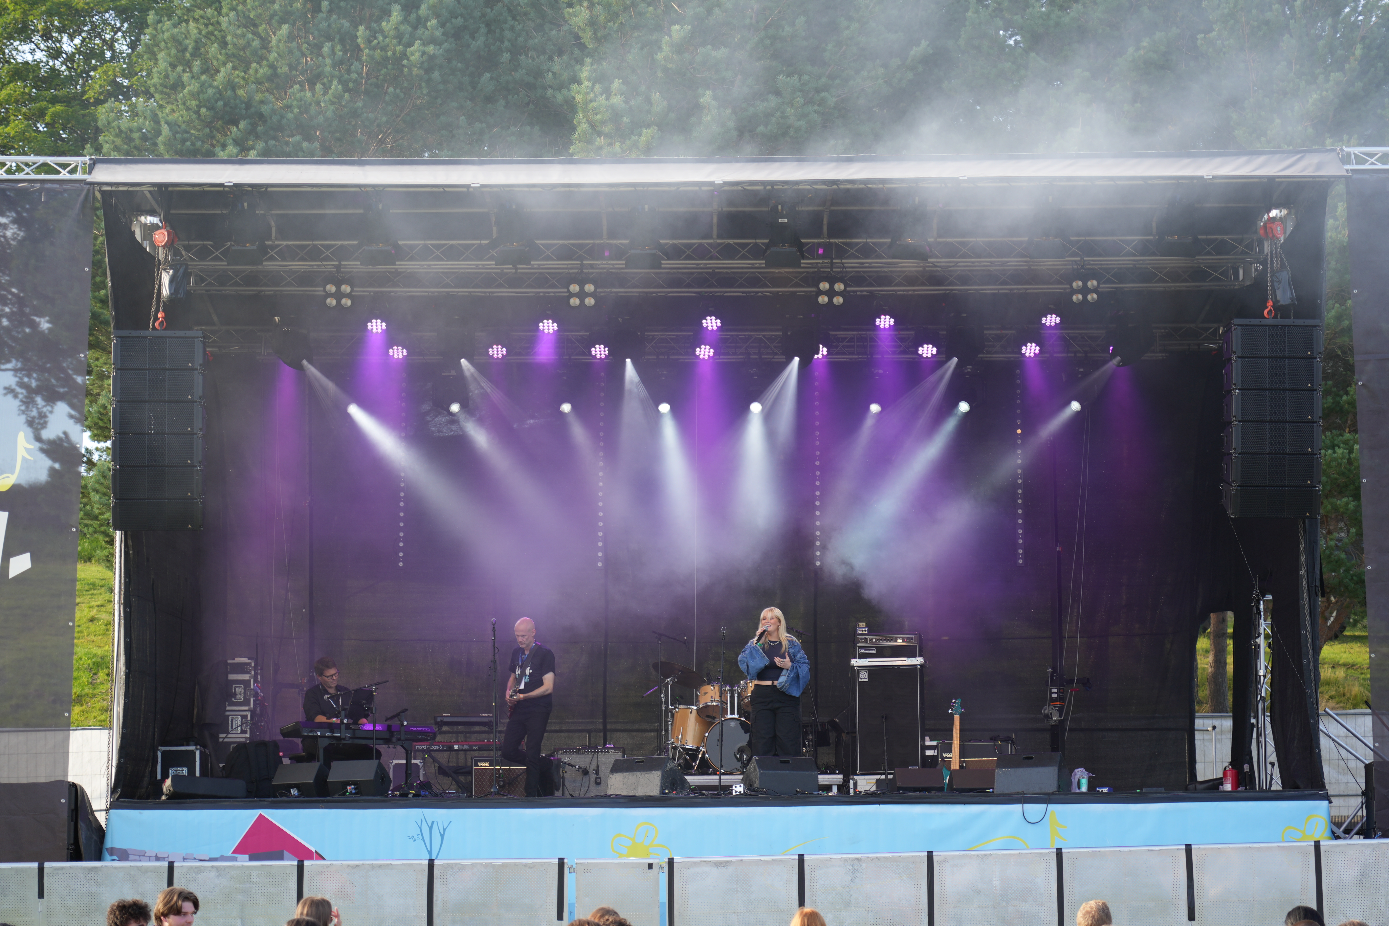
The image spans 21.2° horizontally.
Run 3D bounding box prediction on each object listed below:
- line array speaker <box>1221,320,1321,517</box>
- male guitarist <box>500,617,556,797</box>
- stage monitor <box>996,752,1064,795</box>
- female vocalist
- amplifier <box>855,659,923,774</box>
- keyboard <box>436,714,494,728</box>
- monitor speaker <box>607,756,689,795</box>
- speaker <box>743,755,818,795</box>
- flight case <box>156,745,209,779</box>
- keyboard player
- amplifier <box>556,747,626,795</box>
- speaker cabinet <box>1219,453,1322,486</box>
[{"bbox_3d":[5.209,-0.396,33.400,0.800,1.780,0.520,0,-5,-4],"label":"line array speaker"},{"bbox_3d":[-1.568,2.328,35.082,0.530,1.730,0.430,-5,-7,38],"label":"male guitarist"},{"bbox_3d":[3.112,2.861,34.100,0.600,0.390,0.520,-2,-6,18],"label":"stage monitor"},{"bbox_3d":[0.739,2.207,34.300,0.640,1.730,0.450,-1,-6,6],"label":"female vocalist"},{"bbox_3d":[2.017,2.646,38.250,0.670,1.120,0.410,-1,-5,7],"label":"amplifier"},{"bbox_3d":[-2.232,2.513,36.100,0.590,0.105,0.320,0,-6,0],"label":"keyboard"},{"bbox_3d":[-0.416,2.839,33.317,0.560,0.360,0.490,-3,-6,30],"label":"monitor speaker"},{"bbox_3d":[0.760,2.830,33.317,0.560,0.360,0.490,1,-6,-15],"label":"speaker"},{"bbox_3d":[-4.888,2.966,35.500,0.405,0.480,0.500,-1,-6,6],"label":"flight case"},{"bbox_3d":[-3.352,2.507,34.965,0.600,1.380,0.800,3,-6,-28],"label":"keyboard player"},{"bbox_3d":[-1.006,2.990,35.600,0.670,0.505,0.270,0,-6,0],"label":"amplifier"},{"bbox_3d":[4.946,0.063,31.700,0.760,0.275,0.520,0,-3,-2],"label":"speaker cabinet"}]

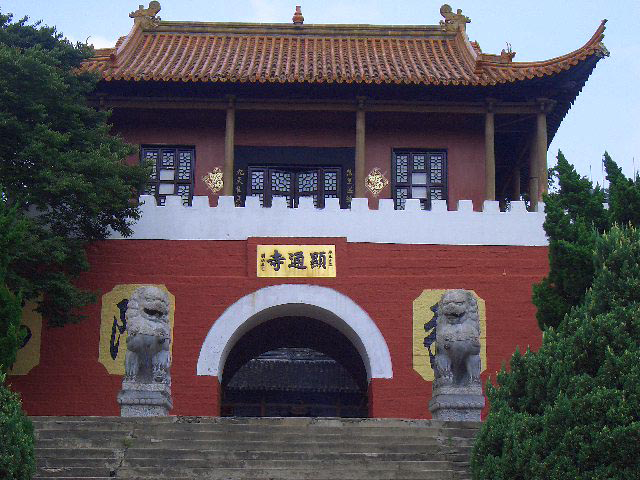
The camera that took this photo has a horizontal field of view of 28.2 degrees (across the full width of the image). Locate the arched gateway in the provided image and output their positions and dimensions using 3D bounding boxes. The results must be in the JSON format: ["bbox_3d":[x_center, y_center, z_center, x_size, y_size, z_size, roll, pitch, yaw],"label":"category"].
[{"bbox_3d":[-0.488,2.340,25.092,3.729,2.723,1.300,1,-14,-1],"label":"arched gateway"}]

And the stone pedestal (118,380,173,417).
[{"bbox_3d":[-3.123,2.931,22.806,0.824,0.618,1.250,1,-14,-1],"label":"stone pedestal"}]

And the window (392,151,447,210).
[{"bbox_3d":[2.128,-1.215,27.187,1.225,1.519,0.120,1,-14,-1],"label":"window"}]

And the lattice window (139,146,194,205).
[{"bbox_3d":[-3.271,-1.290,27.081,1.204,1.501,0.120,1,-14,-1],"label":"lattice window"}]

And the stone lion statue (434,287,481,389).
[{"bbox_3d":[2.468,1.839,23.197,0.766,1.785,1.150,1,-14,-1],"label":"stone lion statue"}]

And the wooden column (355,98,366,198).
[{"bbox_3d":[0.825,-1.388,26.170,0.200,3.114,0.200,1,-14,-1],"label":"wooden column"}]

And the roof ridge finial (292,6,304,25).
[{"bbox_3d":[-0.482,-5.138,29.200,0.256,0.455,0.256,1,-14,-1],"label":"roof ridge finial"}]

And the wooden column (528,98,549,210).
[{"bbox_3d":[4.604,-1.344,26.247,0.220,3.136,0.220,1,-14,-1],"label":"wooden column"}]

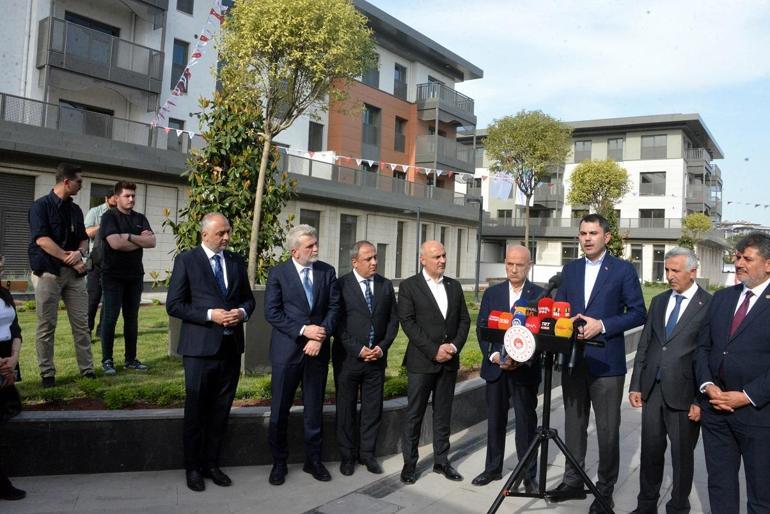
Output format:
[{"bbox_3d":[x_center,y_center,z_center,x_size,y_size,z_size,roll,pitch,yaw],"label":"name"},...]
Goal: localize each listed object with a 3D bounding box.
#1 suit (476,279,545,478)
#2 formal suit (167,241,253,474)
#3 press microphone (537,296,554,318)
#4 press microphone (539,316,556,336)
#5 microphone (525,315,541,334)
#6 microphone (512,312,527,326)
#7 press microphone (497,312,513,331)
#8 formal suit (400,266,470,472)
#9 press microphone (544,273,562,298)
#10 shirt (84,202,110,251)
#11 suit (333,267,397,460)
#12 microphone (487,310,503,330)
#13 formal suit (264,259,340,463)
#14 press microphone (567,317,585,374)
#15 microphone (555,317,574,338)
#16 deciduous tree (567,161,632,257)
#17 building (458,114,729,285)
[{"bbox_3d":[0.883,0.855,4.180,0.520,1.430,0.360,2,-1,14],"label":"suit"},{"bbox_3d":[-1.121,0.659,3.850,0.560,1.440,0.380,2,0,-40],"label":"formal suit"},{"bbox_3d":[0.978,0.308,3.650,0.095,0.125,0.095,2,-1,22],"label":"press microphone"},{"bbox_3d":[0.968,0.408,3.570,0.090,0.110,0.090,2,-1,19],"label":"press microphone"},{"bbox_3d":[0.854,0.391,3.470,0.090,0.120,0.090,2,0,21],"label":"microphone"},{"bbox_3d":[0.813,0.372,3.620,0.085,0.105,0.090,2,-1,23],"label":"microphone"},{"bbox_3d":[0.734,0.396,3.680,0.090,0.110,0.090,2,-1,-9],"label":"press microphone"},{"bbox_3d":[0.351,0.795,4.250,0.530,1.410,0.360,2,-1,-19],"label":"formal suit"},{"bbox_3d":[0.982,0.172,3.500,0.070,0.180,0.070,13,-25,17],"label":"press microphone"},{"bbox_3d":[-3.342,-0.326,7.100,0.500,0.660,0.320,2,0,-45],"label":"shirt"},{"bbox_3d":[-0.136,0.779,4.300,0.500,1.350,0.340,2,0,-25],"label":"suit"},{"bbox_3d":[0.661,0.382,3.600,0.090,0.115,0.090,2,0,21],"label":"microphone"},{"bbox_3d":[-0.571,0.724,4.150,0.540,1.430,0.360,2,-1,-25],"label":"formal suit"},{"bbox_3d":[1.144,0.535,3.580,0.075,0.310,0.085,8,-6,24],"label":"press microphone"},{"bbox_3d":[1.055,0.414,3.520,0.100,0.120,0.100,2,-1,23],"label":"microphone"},{"bbox_3d":[5.858,-1.081,16.400,1.700,3.250,1.700,2,-1,37],"label":"deciduous tree"},{"bbox_3d":[20.800,-4.700,62.200,24.500,13.600,22.500,2,0,36],"label":"building"}]

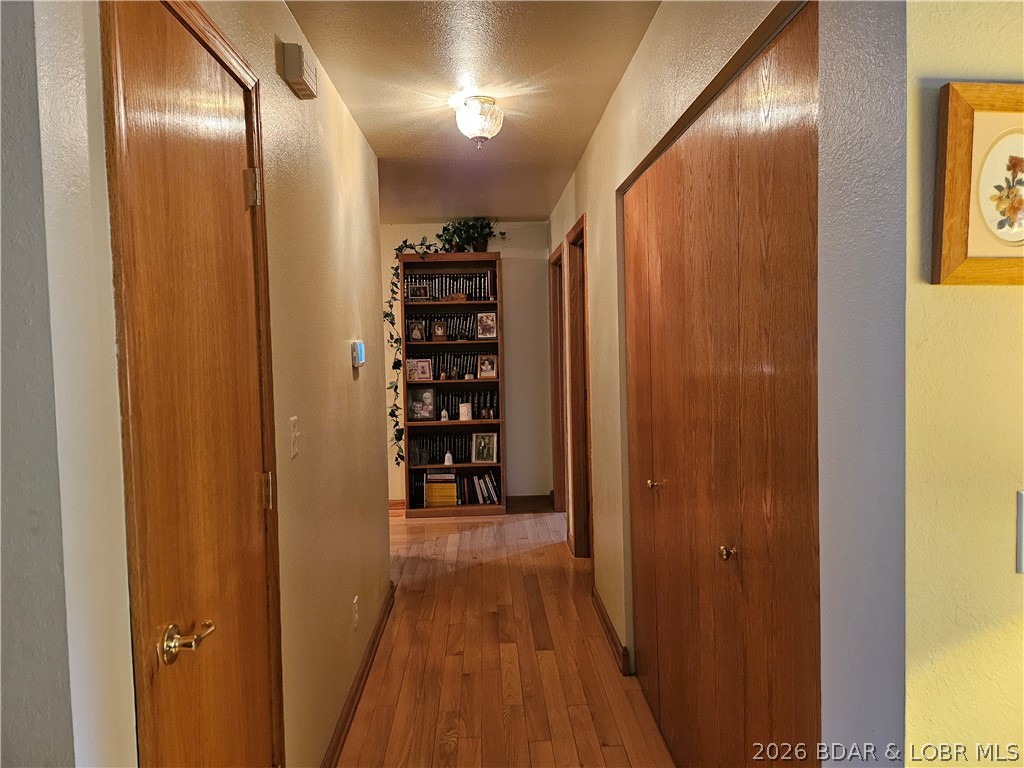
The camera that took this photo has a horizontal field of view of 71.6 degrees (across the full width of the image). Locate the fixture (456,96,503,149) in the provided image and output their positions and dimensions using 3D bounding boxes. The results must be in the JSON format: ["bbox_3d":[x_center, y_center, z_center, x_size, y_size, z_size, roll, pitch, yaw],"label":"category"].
[{"bbox_3d":[-0.133,-1.083,2.974,0.197,0.195,0.197,-1,3,-2],"label":"fixture"}]

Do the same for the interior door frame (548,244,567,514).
[{"bbox_3d":[0.411,0.053,5.466,0.130,2.120,0.900,-1,3,-2],"label":"interior door frame"}]

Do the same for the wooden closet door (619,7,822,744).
[{"bbox_3d":[0.553,0.275,2.146,0.045,2.020,1.750,-1,3,-2],"label":"wooden closet door"}]

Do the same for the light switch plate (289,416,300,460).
[{"bbox_3d":[-0.621,0.153,2.042,0.014,0.115,0.073,-1,3,-2],"label":"light switch plate"}]

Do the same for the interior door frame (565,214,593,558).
[{"bbox_3d":[0.459,0.115,4.294,0.130,2.120,0.850,-1,3,-2],"label":"interior door frame"}]

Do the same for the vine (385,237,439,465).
[{"bbox_3d":[-0.838,-0.269,5.925,0.410,1.880,0.180,-1,3,-2],"label":"vine"}]

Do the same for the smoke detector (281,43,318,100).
[{"bbox_3d":[-0.628,-0.930,2.120,0.054,0.100,0.186,-1,3,-2],"label":"smoke detector"}]

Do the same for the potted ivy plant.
[{"bbox_3d":[-0.336,-1.217,5.915,0.580,0.285,0.280,-1,3,-2],"label":"potted ivy plant"}]

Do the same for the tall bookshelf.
[{"bbox_3d":[-0.493,0.011,6.029,0.818,2.180,0.290,-1,3,-2],"label":"tall bookshelf"}]

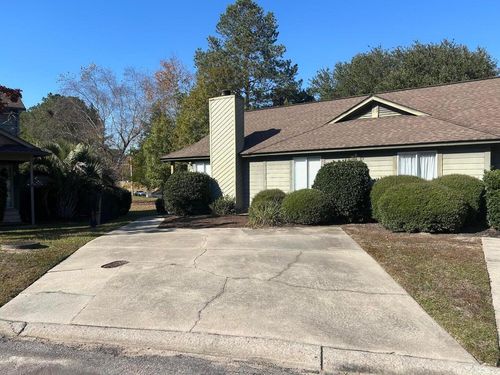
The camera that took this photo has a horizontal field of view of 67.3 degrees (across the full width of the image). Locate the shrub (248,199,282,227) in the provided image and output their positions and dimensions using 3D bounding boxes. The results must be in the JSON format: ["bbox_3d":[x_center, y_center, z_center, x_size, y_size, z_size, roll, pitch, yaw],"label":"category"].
[{"bbox_3d":[0.479,0.765,11.600,1.020,0.819,0.900,0,1,30],"label":"shrub"}]

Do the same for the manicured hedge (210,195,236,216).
[{"bbox_3d":[-1.101,0.727,15.600,1.050,0.872,0.950,0,1,30],"label":"manicured hedge"}]

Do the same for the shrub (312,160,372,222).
[{"bbox_3d":[3.055,0.107,12.400,1.950,1.998,1.800,0,1,30],"label":"shrub"}]

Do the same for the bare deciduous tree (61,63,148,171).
[{"bbox_3d":[-13.655,-5.360,35.000,8.400,12.210,8.000,0,1,0],"label":"bare deciduous tree"}]

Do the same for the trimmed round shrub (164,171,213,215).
[{"bbox_3d":[-2.653,0.205,16.200,2.050,1.877,1.900,0,1,0],"label":"trimmed round shrub"}]

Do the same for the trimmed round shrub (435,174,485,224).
[{"bbox_3d":[5.911,0.367,10.800,1.700,1.481,1.600,0,1,30],"label":"trimmed round shrub"}]

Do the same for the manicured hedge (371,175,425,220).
[{"bbox_3d":[4.630,0.342,11.400,1.850,1.472,1.700,0,1,30],"label":"manicured hedge"}]

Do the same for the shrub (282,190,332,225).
[{"bbox_3d":[1.774,0.583,12.000,1.550,1.103,1.400,0,1,30],"label":"shrub"}]

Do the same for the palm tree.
[{"bbox_3d":[-7.091,-0.240,15.000,3.100,3.116,3.000,0,1,0],"label":"palm tree"}]

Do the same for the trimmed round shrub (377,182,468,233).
[{"bbox_3d":[4.640,0.511,10.100,2.350,1.264,1.650,0,1,18],"label":"trimmed round shrub"}]

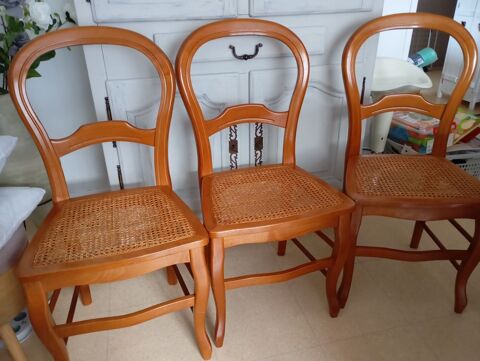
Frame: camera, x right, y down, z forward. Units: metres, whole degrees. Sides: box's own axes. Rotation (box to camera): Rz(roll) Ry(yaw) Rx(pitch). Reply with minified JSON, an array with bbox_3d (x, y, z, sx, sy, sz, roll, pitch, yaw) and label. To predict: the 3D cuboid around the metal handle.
[{"bbox_3d":[0.025,-0.548,1.661,0.146,0.060,0.028,-9,29,-17],"label":"metal handle"}]

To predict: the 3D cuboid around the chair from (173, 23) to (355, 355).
[{"bbox_3d":[0.074,0.003,1.257,0.455,0.936,0.466,-8,28,-16],"label":"chair"}]

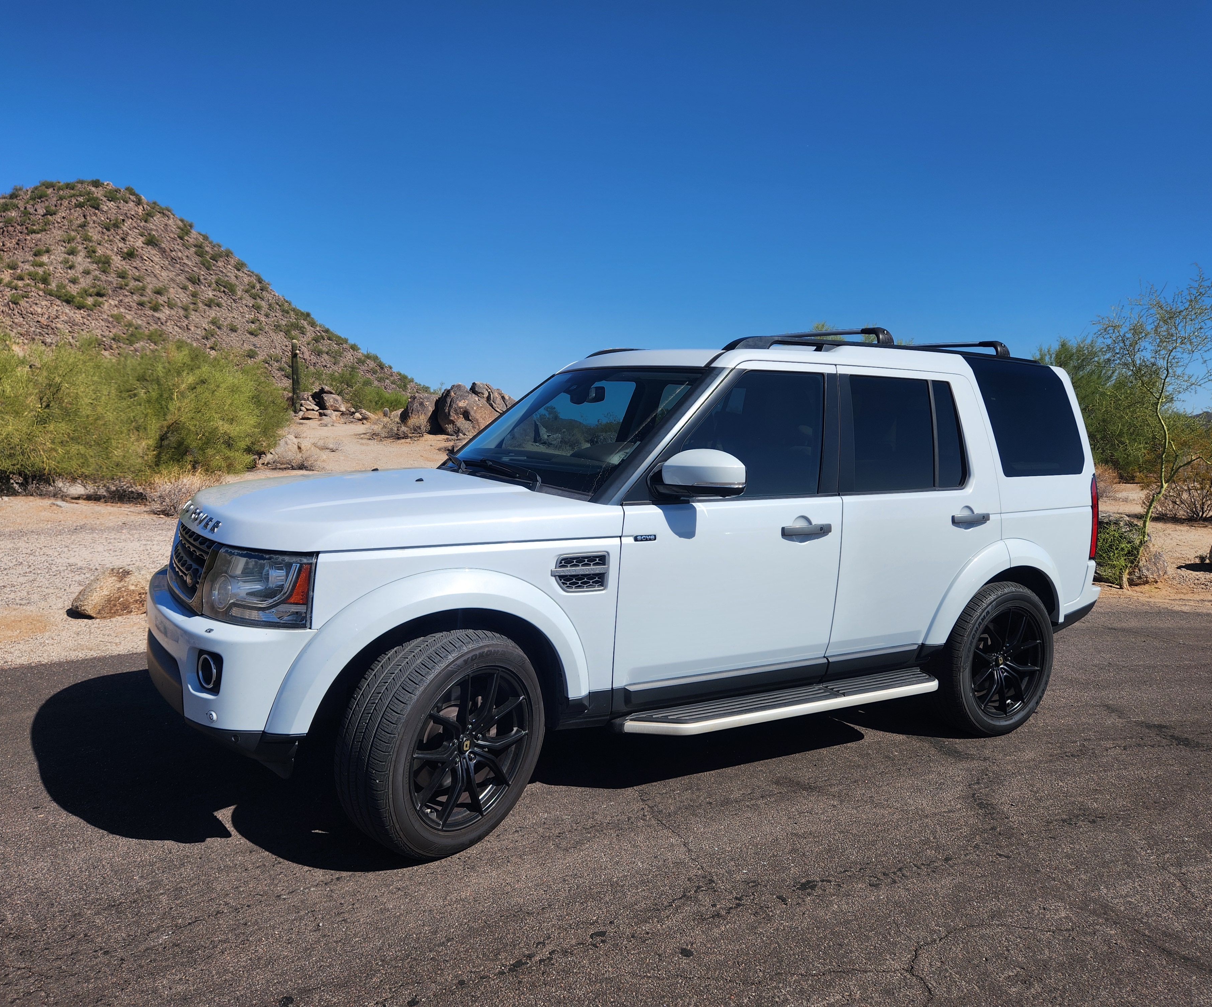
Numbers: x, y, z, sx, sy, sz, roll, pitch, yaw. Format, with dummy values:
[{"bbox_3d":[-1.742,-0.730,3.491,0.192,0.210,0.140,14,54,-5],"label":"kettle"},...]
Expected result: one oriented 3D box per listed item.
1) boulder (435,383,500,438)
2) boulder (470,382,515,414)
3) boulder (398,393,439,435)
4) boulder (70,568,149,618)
[{"bbox_3d":[-5.213,-3.590,34.500,2.750,1.950,2.100,1,6,-9],"label":"boulder"},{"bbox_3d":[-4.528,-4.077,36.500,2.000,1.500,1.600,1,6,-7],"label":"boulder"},{"bbox_3d":[-7.138,-3.468,34.300,1.550,1.600,1.400,1,6,-12],"label":"boulder"},{"bbox_3d":[-3.450,0.632,6.400,0.680,0.310,0.500,-1,7,-28],"label":"boulder"}]

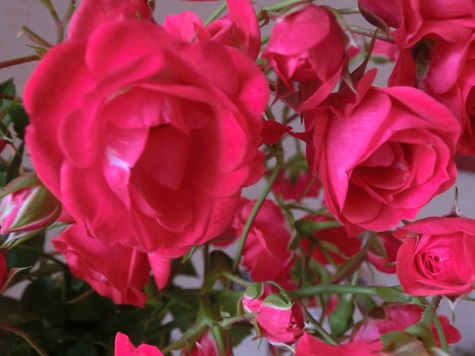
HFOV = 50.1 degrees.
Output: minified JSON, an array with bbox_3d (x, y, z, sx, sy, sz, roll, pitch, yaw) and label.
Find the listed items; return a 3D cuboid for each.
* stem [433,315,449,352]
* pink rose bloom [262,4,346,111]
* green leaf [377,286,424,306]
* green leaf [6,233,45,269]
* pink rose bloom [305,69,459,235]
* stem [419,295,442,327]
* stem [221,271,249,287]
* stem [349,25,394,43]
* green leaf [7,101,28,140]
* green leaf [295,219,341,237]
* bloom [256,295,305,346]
[{"bbox_3d":[0.095,0.073,0.238,0.003,0.019,0.003,-18,0,0],"label":"stem"},{"bbox_3d":[0.032,-0.058,0.243,0.040,0.051,0.039,2,24,13],"label":"pink rose bloom"},{"bbox_3d":[0.077,0.056,0.240,0.023,0.009,0.008,-1,7,-6],"label":"green leaf"},{"bbox_3d":[-0.121,0.042,0.289,0.022,0.022,0.009,-1,7,-6],"label":"green leaf"},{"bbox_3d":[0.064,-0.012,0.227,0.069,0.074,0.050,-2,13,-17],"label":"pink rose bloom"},{"bbox_3d":[0.088,0.061,0.232,0.005,0.017,0.005,27,-3,0],"label":"stem"},{"bbox_3d":[-0.002,0.050,0.254,0.016,0.003,0.003,30,0,0],"label":"stem"},{"bbox_3d":[0.067,-0.072,0.254,0.023,0.004,0.004,20,0,6],"label":"stem"},{"bbox_3d":[-0.122,-0.032,0.283,0.013,0.021,0.008,-1,7,-6],"label":"green leaf"},{"bbox_3d":[0.045,0.028,0.283,0.026,0.010,0.011,-1,7,-6],"label":"green leaf"},{"bbox_3d":[0.021,0.069,0.244,0.023,0.025,0.022,5,16,-1],"label":"bloom"}]

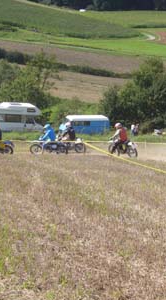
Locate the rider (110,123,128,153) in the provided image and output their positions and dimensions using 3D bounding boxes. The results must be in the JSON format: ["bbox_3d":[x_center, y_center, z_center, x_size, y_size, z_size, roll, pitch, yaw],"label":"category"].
[{"bbox_3d":[1.687,-0.529,27.300,0.620,1.450,0.780,-3,4,-42],"label":"rider"}]

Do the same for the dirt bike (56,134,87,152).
[{"bbox_3d":[-0.832,-0.349,31.000,2.080,1.100,0.800,1,3,10],"label":"dirt bike"}]

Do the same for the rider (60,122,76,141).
[{"bbox_3d":[-0.842,-0.778,31.000,0.850,1.400,0.600,1,3,12],"label":"rider"}]

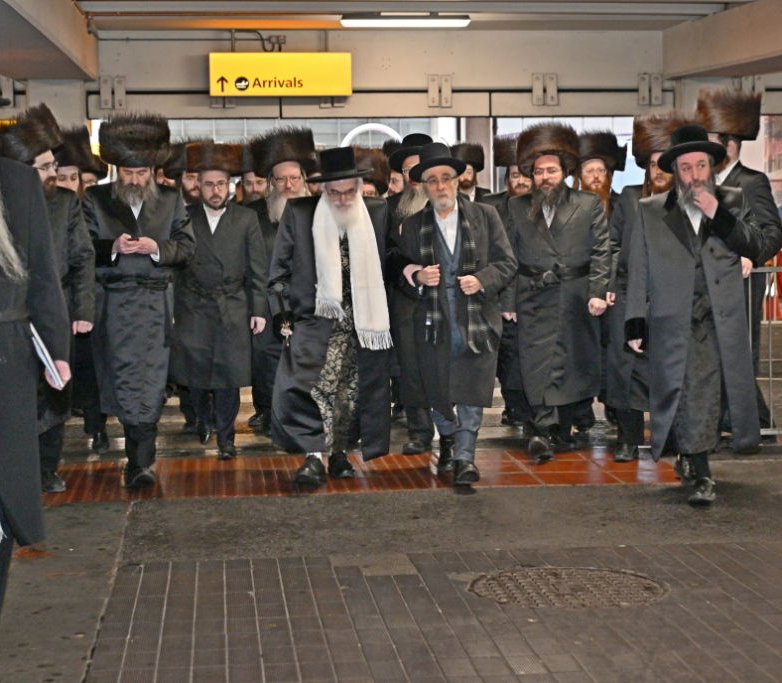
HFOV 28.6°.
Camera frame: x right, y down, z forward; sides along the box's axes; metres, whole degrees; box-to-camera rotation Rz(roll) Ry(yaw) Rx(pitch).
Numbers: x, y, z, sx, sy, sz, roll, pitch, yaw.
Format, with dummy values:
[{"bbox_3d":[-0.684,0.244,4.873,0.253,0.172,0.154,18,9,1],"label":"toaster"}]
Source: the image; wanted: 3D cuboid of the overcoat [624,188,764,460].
[{"bbox_3d":[1.508,-0.090,7.660,0.680,1.340,0.480,-1,6,-3],"label":"overcoat"}]

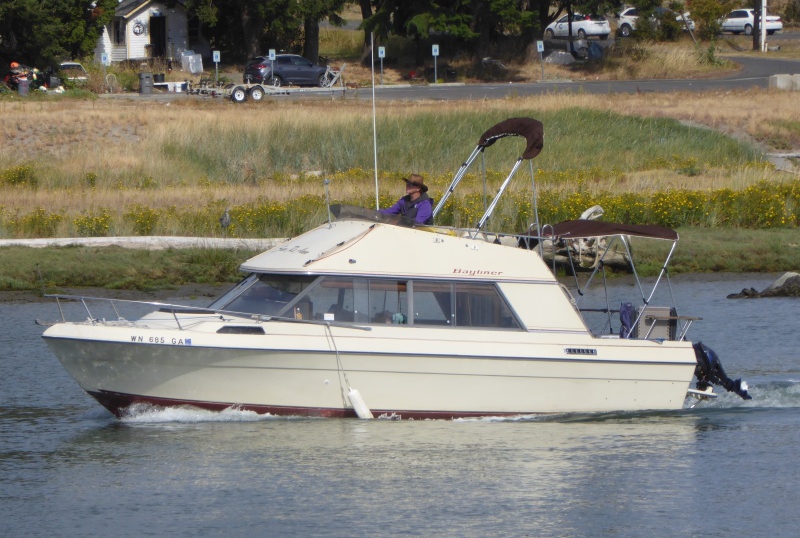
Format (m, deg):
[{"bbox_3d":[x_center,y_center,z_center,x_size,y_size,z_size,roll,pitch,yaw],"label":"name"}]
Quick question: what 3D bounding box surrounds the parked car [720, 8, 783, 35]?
[{"bbox_3d":[18.663,-13.378,347.000,1.770,1.430,4.700,-2,3,-43],"label":"parked car"}]

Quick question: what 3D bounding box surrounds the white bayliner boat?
[{"bbox_3d":[-0.080,0.090,78.000,8.950,3.900,2.550,1,1,-21],"label":"white bayliner boat"}]

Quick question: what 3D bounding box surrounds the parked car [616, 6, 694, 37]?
[{"bbox_3d":[14.024,-13.488,350.000,4.650,1.680,1.850,2,3,44],"label":"parked car"}]

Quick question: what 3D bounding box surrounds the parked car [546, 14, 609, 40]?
[{"bbox_3d":[9.649,-13.182,348.000,1.730,1.490,4.400,-2,3,-42],"label":"parked car"}]

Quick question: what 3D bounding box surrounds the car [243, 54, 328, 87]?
[{"bbox_3d":[-5.484,-9.887,320.000,4.480,1.660,1.860,-1,2,-29],"label":"car"}]

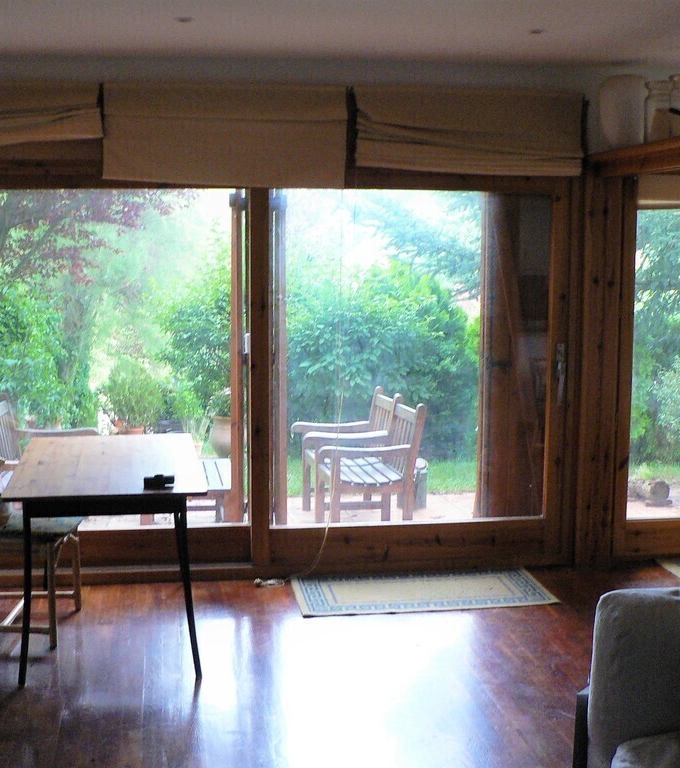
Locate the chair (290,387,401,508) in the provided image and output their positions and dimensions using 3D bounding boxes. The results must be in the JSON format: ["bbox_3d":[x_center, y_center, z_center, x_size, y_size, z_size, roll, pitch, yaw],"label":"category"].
[{"bbox_3d":[0.045,0.494,7.440,0.670,0.900,0.540,-2,8,-13],"label":"chair"}]

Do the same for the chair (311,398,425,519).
[{"bbox_3d":[0.157,0.555,6.975,0.670,0.900,0.540,-2,8,-13],"label":"chair"}]

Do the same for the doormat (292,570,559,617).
[{"bbox_3d":[0.397,1.000,5.186,1.220,0.012,0.560,-1,8,-7],"label":"doormat"}]

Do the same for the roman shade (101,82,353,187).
[{"bbox_3d":[-0.538,-1.168,5.044,1.144,0.466,0.100,-1,8,-7],"label":"roman shade"}]

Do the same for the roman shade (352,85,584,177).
[{"bbox_3d":[0.625,-1.221,5.190,1.144,0.411,0.100,-1,8,-7],"label":"roman shade"}]

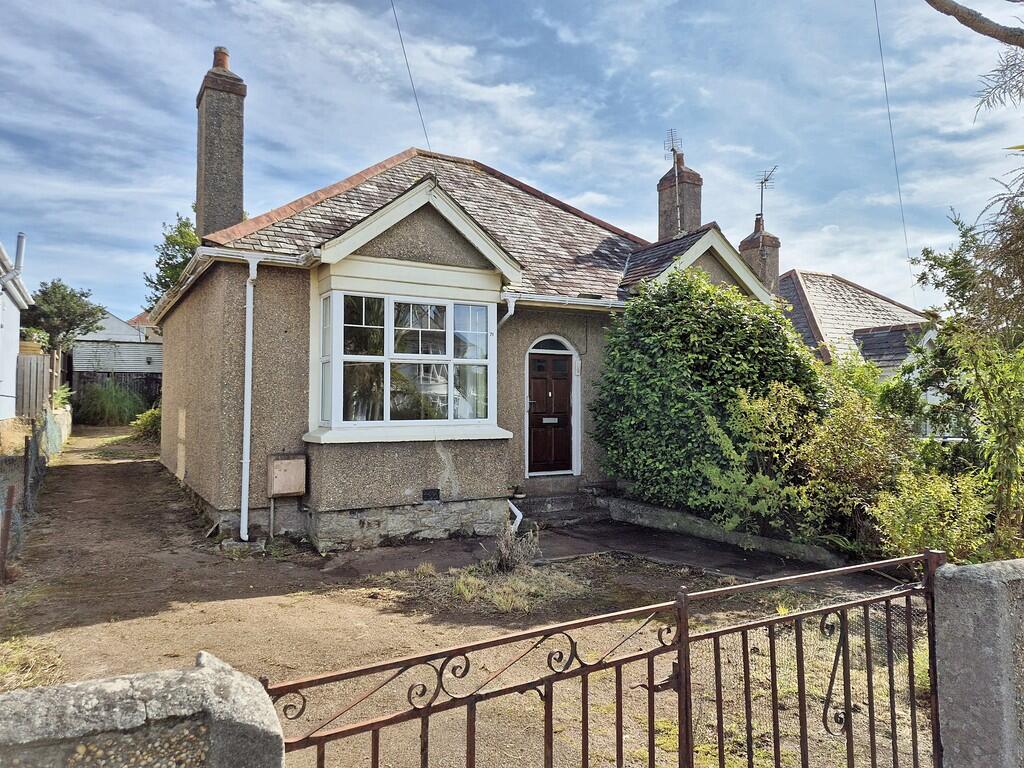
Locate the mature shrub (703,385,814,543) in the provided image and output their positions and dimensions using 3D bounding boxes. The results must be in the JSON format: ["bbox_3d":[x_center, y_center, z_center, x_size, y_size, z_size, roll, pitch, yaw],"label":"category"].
[{"bbox_3d":[3.054,0.956,8.500,1.400,1.950,1.300,1,-2,-31],"label":"mature shrub"}]

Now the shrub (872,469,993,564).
[{"bbox_3d":[4.562,1.463,7.400,1.350,1.050,1.200,1,-2,-31],"label":"shrub"}]

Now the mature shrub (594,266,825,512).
[{"bbox_3d":[2.944,0.114,10.300,3.200,3.550,3.000,1,-2,-31],"label":"mature shrub"}]

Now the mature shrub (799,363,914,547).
[{"bbox_3d":[4.152,0.862,8.200,1.450,2.200,1.400,1,-2,-31],"label":"mature shrub"}]

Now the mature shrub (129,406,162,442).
[{"bbox_3d":[-10.151,1.131,19.000,1.200,1.100,1.200,1,-2,-31],"label":"mature shrub"}]

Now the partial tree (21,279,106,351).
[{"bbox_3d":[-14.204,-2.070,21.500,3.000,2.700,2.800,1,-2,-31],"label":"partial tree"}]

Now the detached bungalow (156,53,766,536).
[{"bbox_3d":[-1.377,-1.441,14.801,10.940,7.250,9.800,1,-2,-31],"label":"detached bungalow"}]

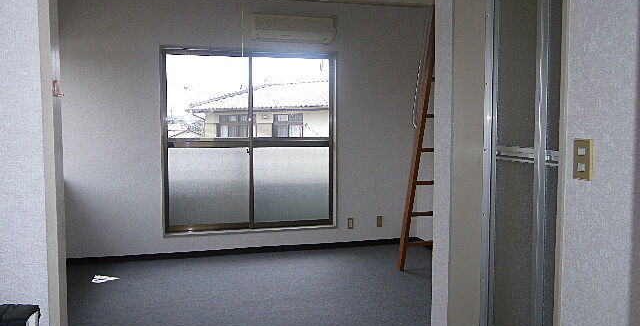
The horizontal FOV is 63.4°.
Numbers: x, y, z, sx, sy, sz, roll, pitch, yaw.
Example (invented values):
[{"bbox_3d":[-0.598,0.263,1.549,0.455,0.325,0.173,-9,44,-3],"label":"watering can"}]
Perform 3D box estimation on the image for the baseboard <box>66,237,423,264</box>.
[{"bbox_3d":[-0.662,0.907,5.389,3.643,0.054,0.015,-1,4,-15],"label":"baseboard"}]

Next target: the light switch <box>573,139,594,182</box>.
[{"bbox_3d":[0.768,-0.008,1.511,0.012,0.118,0.067,-1,4,-15],"label":"light switch"}]

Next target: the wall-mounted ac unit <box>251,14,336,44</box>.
[{"bbox_3d":[-0.260,-1.359,5.266,0.846,0.240,0.190,-1,4,-15],"label":"wall-mounted ac unit"}]

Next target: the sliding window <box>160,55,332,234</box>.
[{"bbox_3d":[-0.687,-0.205,5.293,1.740,1.815,0.100,-1,5,-14],"label":"sliding window"}]

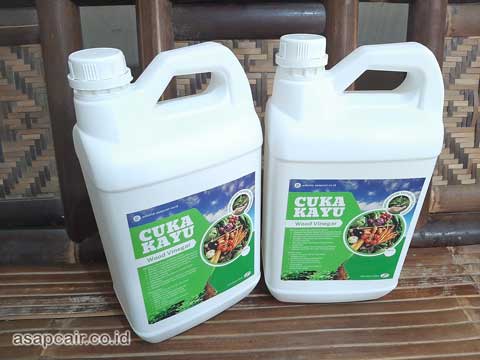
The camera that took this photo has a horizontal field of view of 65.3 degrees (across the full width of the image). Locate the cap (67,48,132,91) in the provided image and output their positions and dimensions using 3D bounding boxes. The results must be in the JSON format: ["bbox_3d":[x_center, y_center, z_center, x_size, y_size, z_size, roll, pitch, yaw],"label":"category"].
[{"bbox_3d":[-0.119,-0.092,0.317,0.053,0.027,0.053,0,32,0],"label":"cap"}]

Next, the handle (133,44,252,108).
[{"bbox_3d":[-0.044,-0.102,0.366,0.123,0.061,0.032,-18,36,-27],"label":"handle"}]

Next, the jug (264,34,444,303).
[{"bbox_3d":[0.120,-0.009,0.445,0.180,0.304,0.137,-1,32,-1],"label":"jug"}]

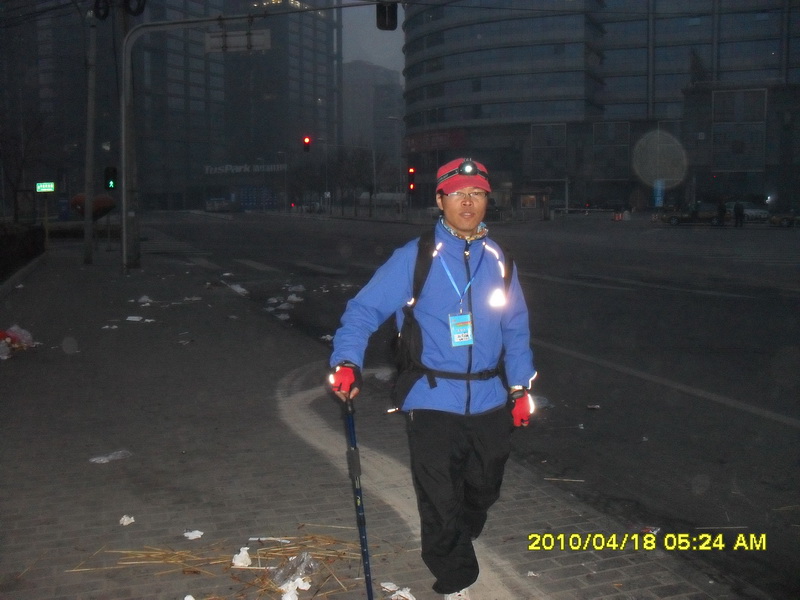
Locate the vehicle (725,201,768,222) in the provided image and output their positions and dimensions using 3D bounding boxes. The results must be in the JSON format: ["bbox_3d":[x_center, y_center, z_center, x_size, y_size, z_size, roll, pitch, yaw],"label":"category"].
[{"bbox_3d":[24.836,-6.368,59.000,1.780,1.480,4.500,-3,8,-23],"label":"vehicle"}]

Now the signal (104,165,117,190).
[{"bbox_3d":[-9.238,-3.881,25.883,0.380,0.740,0.250,-3,7,-21],"label":"signal"}]

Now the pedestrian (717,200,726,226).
[{"bbox_3d":[20.787,-5.586,52.300,0.520,1.700,0.350,3,7,22],"label":"pedestrian"}]

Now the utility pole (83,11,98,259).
[{"bbox_3d":[-7.711,-4.019,20.190,0.220,6.280,0.220,1,7,-21],"label":"utility pole"}]

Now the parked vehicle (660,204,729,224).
[{"bbox_3d":[20.233,-5.855,55.200,4.550,1.460,1.760,3,7,22],"label":"parked vehicle"}]

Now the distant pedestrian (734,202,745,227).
[{"bbox_3d":[21.951,-5.573,52.300,0.540,1.700,0.350,3,7,22],"label":"distant pedestrian"}]

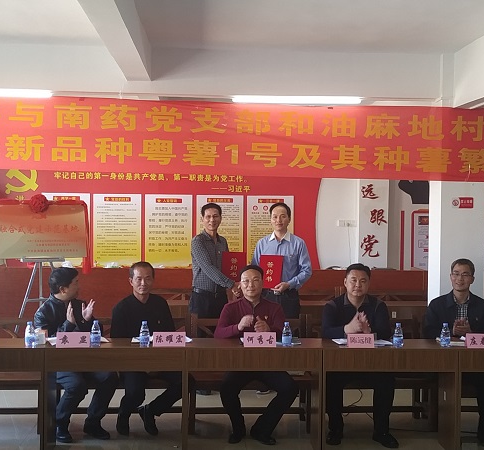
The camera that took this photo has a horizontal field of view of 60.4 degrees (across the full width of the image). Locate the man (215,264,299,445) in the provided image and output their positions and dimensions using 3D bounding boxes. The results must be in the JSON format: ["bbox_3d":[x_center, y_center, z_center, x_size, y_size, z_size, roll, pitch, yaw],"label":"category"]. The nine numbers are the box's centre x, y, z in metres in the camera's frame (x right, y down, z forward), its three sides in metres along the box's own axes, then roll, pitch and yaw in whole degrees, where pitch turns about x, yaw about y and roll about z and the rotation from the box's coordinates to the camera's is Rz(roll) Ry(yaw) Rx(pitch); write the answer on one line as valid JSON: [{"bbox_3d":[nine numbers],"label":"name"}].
[{"bbox_3d":[0.098,0.906,3.080,0.570,1.210,0.620,1,2,-3],"label":"man"}]

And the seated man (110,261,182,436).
[{"bbox_3d":[-0.662,0.889,3.060,0.560,1.230,0.650,0,2,-9],"label":"seated man"}]

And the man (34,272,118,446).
[{"bbox_3d":[-1.233,0.928,3.080,0.550,1.200,0.680,0,2,-30],"label":"man"}]

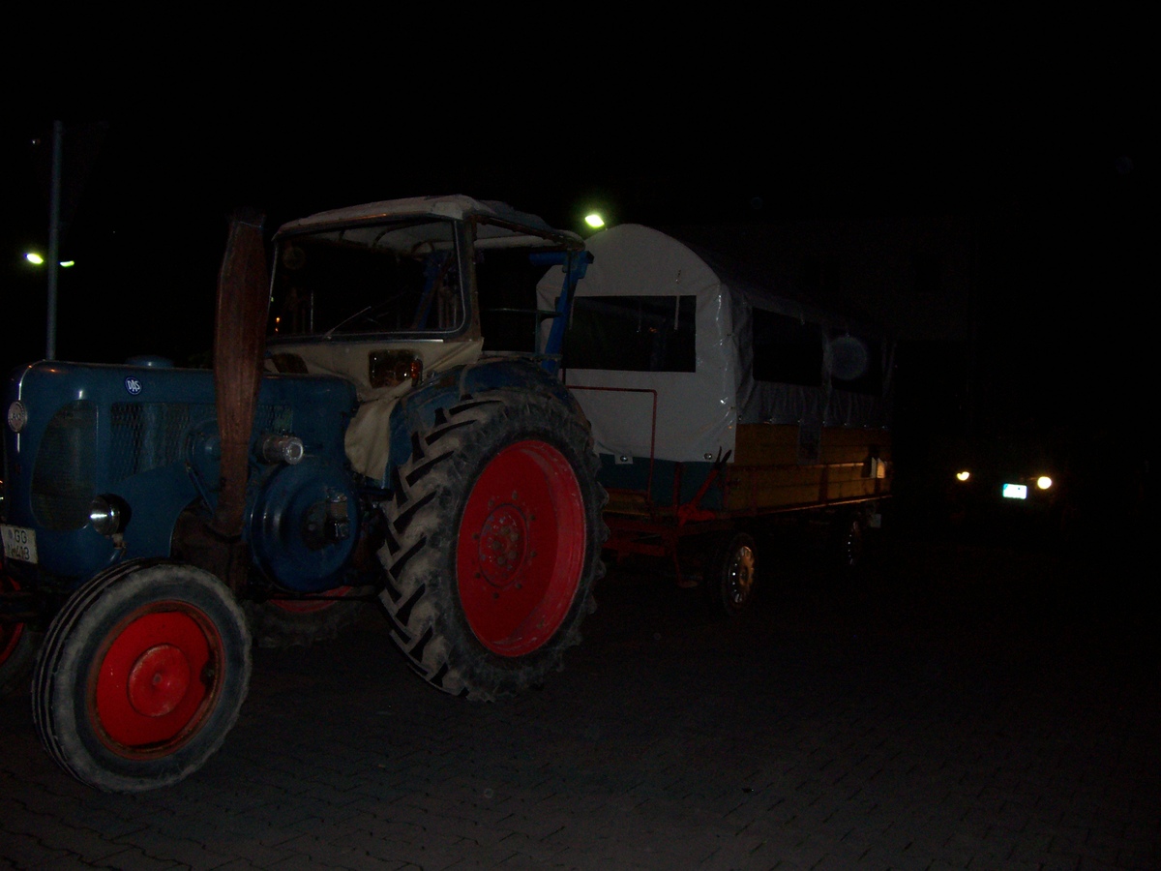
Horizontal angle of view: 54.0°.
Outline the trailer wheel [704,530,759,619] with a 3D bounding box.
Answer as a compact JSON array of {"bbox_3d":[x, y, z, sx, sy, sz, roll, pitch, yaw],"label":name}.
[{"bbox_3d":[1.092,1.011,8.300,0.155,0.630,0.630,1,0,32],"label":"trailer wheel"}]

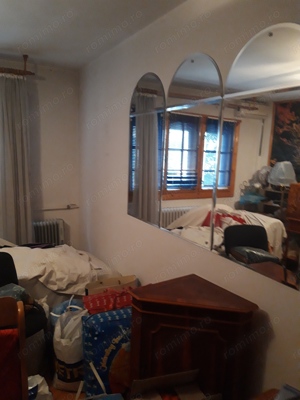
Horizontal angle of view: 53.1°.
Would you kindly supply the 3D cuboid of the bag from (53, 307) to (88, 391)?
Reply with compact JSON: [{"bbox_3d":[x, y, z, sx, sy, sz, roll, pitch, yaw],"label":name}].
[{"bbox_3d":[-0.512,0.962,2.022,0.240,0.540,0.190,2,10,-2],"label":"bag"}]

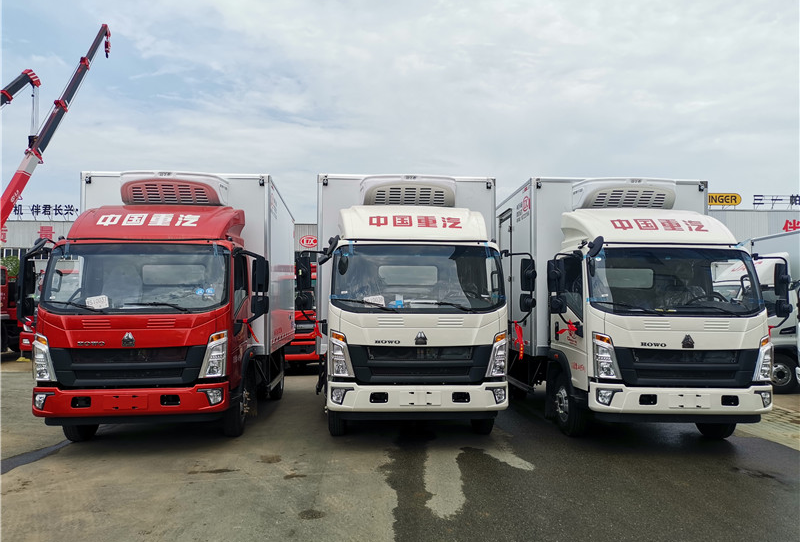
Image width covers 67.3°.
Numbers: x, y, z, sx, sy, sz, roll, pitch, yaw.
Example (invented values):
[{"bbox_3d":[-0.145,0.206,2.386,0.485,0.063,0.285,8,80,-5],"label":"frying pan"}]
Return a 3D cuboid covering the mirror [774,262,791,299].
[{"bbox_3d":[4.331,0.107,6.800,0.190,0.370,0.110,1,-4,-14],"label":"mirror"}]

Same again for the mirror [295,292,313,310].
[{"bbox_3d":[-1.063,0.330,6.660,0.190,0.190,0.110,0,-3,11],"label":"mirror"}]

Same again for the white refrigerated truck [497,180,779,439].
[{"bbox_3d":[2.962,0.482,9.376,2.441,3.338,5.960,0,-3,-2],"label":"white refrigerated truck"}]

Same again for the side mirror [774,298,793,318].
[{"bbox_3d":[4.347,0.428,6.800,0.190,0.195,0.120,1,-4,-14],"label":"side mirror"}]

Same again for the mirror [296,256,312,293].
[{"bbox_3d":[-1.061,0.024,6.660,0.190,0.350,0.110,0,-3,11],"label":"mirror"}]

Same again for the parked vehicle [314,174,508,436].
[{"bbox_3d":[0.014,0.469,9.368,2.441,3.338,5.960,0,-3,-4],"label":"parked vehicle"}]

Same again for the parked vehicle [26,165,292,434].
[{"bbox_3d":[-3.081,0.443,9.161,2.441,3.338,5.960,1,-3,-6],"label":"parked vehicle"}]

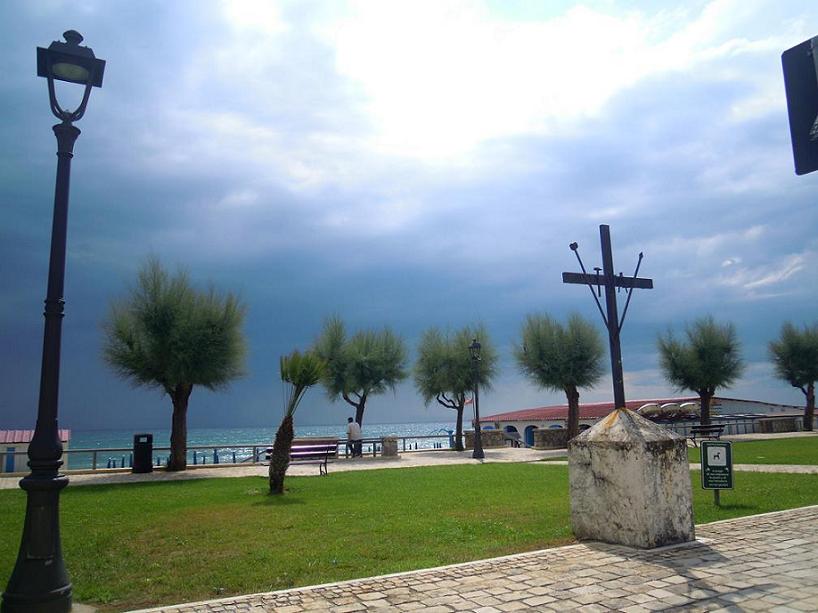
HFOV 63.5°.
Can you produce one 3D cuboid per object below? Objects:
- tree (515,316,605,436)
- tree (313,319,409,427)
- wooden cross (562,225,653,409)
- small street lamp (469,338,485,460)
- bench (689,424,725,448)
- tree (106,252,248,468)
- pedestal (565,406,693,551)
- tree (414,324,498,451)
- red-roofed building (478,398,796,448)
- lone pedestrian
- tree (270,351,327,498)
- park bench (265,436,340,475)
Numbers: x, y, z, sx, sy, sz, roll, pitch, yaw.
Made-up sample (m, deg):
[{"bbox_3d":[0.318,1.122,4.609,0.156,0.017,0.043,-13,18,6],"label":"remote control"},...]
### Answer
[{"bbox_3d":[7.161,3.481,30.841,4.200,6.382,4.100,-1,-10,0],"label":"tree"},{"bbox_3d":[-2.235,3.605,30.213,4.300,6.336,4.100,-1,-10,0],"label":"tree"},{"bbox_3d":[2.427,0.110,8.077,1.400,2.300,0.190,3,-11,-22],"label":"wooden cross"},{"bbox_3d":[2.667,3.629,26.290,0.480,4.708,0.480,-1,-10,0],"label":"small street lamp"},{"bbox_3d":[11.175,4.892,24.890,1.850,0.830,0.650,5,-12,-31],"label":"bench"},{"bbox_3d":[-8.470,1.976,23.867,5.100,7.616,4.900,-1,-10,0],"label":"tree"},{"bbox_3d":[2.666,2.014,8.042,0.890,1.550,1.040,6,-12,-34],"label":"pedestal"},{"bbox_3d":[2.487,4.205,33.924,4.200,6.300,4.200,-1,-10,0],"label":"tree"},{"bbox_3d":[17.015,9.540,52.948,16.000,3.850,19.000,4,-11,-28],"label":"red-roofed building"},{"bbox_3d":[-2.328,5.566,28.181,0.550,1.693,0.380,3,-11,-25],"label":"lone pedestrian"},{"bbox_3d":[-2.371,2.466,14.064,1.200,2.950,1.200,-1,-10,0],"label":"tree"},{"bbox_3d":[-3.028,4.317,18.545,2.000,0.840,0.650,6,-12,-33],"label":"park bench"}]

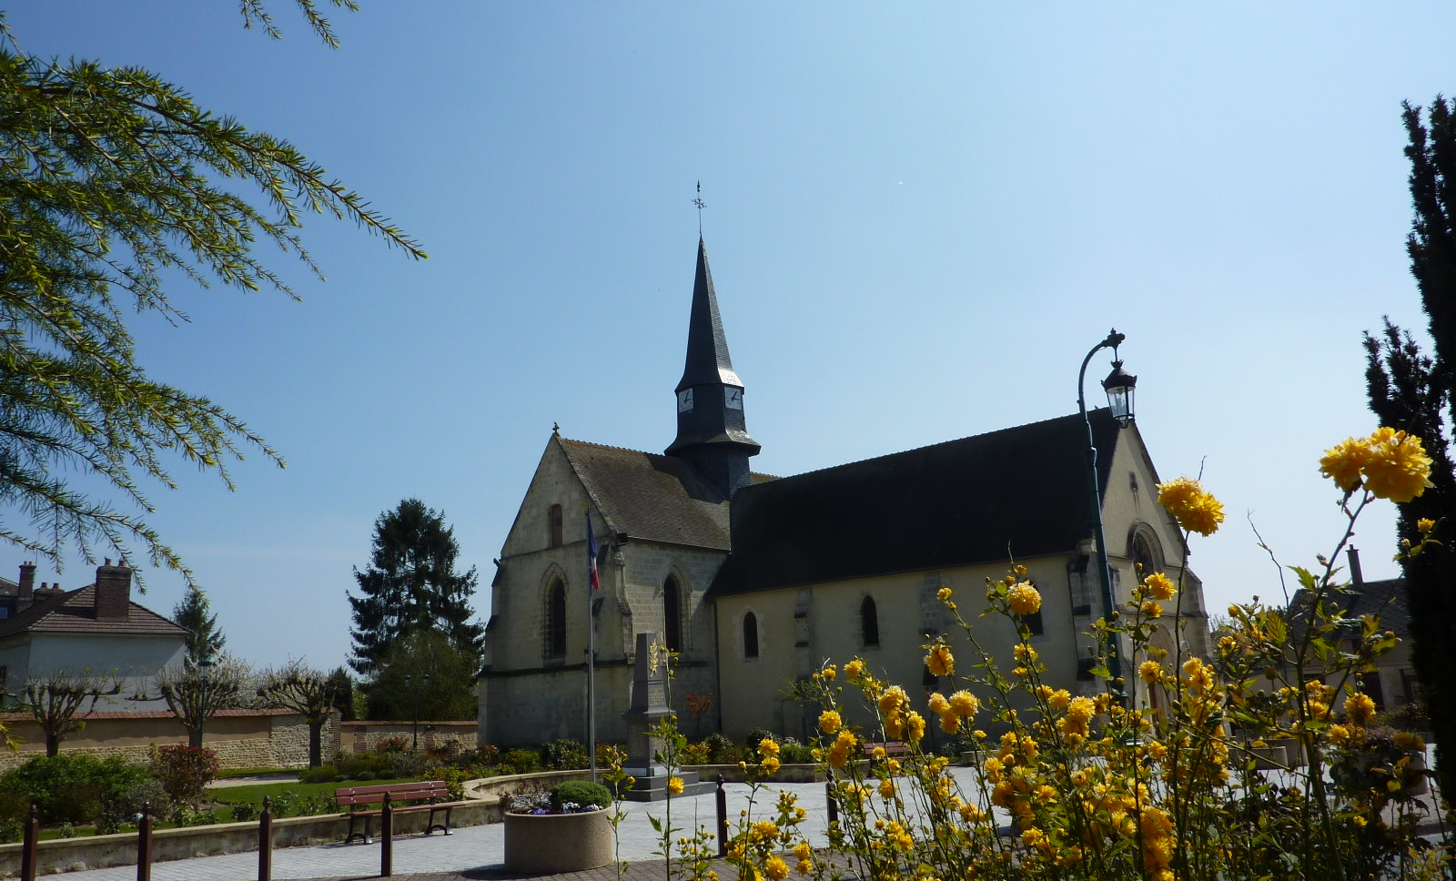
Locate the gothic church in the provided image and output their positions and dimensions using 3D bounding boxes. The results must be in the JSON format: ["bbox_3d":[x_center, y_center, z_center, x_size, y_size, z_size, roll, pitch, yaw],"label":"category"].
[{"bbox_3d":[3.010,0.419,41.639,26.781,22.120,16.590,-15,-17,41],"label":"gothic church"}]

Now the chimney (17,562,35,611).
[{"bbox_3d":[-35.404,7.424,53.043,0.714,2.525,0.643,5,-15,-27],"label":"chimney"}]

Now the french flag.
[{"bbox_3d":[-3.105,2.603,24.381,0.280,1.773,0.200,-3,-13,0],"label":"french flag"}]

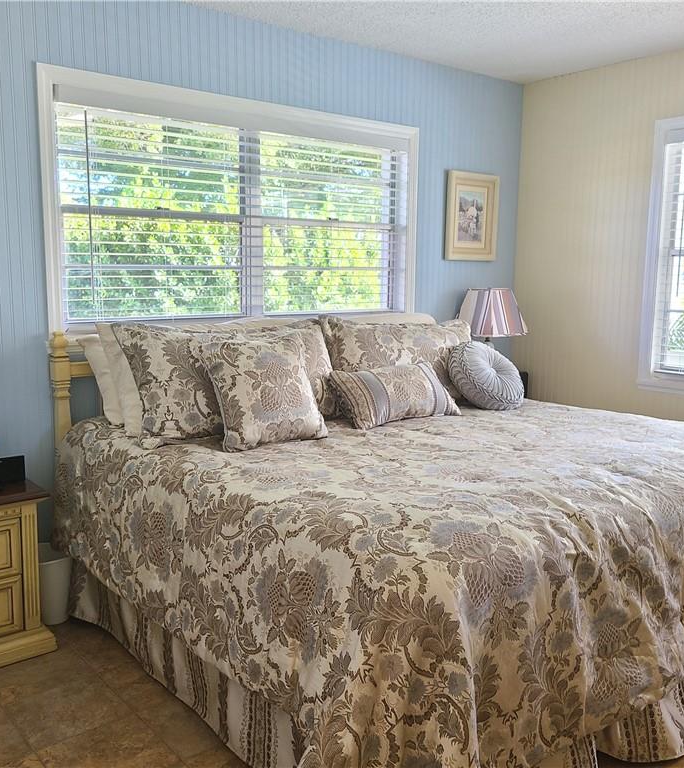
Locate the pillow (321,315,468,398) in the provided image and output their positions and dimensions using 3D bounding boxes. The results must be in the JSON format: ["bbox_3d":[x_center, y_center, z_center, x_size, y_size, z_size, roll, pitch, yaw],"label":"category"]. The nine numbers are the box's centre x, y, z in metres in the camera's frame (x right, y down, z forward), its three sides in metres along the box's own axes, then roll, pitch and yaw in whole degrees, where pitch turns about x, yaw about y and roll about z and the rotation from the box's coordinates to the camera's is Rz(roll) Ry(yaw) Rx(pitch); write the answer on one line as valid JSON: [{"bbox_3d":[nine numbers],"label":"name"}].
[{"bbox_3d":[0.339,-0.099,3.593,0.940,0.480,0.200,-6,-18,-39],"label":"pillow"}]

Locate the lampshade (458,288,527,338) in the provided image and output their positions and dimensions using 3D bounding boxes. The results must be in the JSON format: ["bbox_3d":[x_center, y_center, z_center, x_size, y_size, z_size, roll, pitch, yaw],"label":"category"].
[{"bbox_3d":[0.810,-0.396,4.235,0.370,0.250,0.370,1,8,0],"label":"lampshade"}]

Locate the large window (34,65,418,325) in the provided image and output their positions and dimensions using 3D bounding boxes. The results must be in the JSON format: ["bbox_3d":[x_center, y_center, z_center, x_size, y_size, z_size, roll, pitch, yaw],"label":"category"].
[{"bbox_3d":[-0.388,-0.762,3.583,1.985,1.049,0.100,-6,11,-39],"label":"large window"}]

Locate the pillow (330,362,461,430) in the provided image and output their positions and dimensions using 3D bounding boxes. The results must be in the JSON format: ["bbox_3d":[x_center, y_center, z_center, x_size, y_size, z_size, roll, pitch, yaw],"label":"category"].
[{"bbox_3d":[0.236,0.032,3.210,0.530,0.300,0.150,-6,-34,-39],"label":"pillow"}]

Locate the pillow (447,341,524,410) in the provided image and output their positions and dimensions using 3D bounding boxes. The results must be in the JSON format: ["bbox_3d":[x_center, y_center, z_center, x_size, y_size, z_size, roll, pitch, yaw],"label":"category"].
[{"bbox_3d":[0.634,-0.035,3.369,0.360,0.360,0.110,-8,-32,-46],"label":"pillow"}]

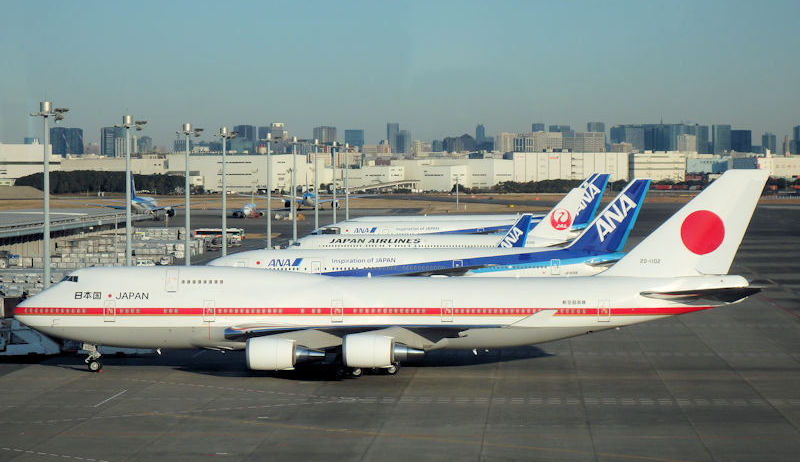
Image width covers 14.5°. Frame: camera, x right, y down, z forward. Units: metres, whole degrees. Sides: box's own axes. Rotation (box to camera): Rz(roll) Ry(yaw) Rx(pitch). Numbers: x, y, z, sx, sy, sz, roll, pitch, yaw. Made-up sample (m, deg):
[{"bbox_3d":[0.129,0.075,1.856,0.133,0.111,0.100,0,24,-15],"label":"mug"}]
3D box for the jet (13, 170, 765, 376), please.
[{"bbox_3d":[-0.970,3.870,293.500,70.600,19.300,64.500,0,1,2],"label":"jet"}]

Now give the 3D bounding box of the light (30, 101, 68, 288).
[{"bbox_3d":[-36.600,-0.430,328.000,4.000,26.000,3.200,0,1,2],"label":"light"}]

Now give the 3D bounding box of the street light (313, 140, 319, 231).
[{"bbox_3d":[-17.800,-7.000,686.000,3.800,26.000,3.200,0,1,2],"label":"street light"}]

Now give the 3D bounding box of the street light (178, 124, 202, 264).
[{"bbox_3d":[-30.900,-2.800,463.000,4.000,26.000,3.200,0,1,2],"label":"street light"}]

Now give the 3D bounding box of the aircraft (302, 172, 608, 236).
[{"bbox_3d":[11.700,-2.500,647.000,63.500,18.200,60.700,0,1,2],"label":"aircraft"}]

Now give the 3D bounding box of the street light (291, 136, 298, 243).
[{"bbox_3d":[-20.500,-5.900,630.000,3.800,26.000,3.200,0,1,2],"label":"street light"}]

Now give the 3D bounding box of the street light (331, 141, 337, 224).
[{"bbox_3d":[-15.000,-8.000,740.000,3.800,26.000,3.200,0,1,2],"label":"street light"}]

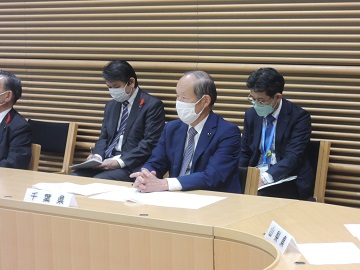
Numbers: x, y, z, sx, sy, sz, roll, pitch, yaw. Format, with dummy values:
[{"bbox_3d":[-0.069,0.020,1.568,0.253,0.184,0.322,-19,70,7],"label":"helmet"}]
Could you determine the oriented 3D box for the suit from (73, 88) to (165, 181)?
[{"bbox_3d":[-0.414,0.213,6.273,0.510,0.980,0.720,4,7,36],"label":"suit"}]

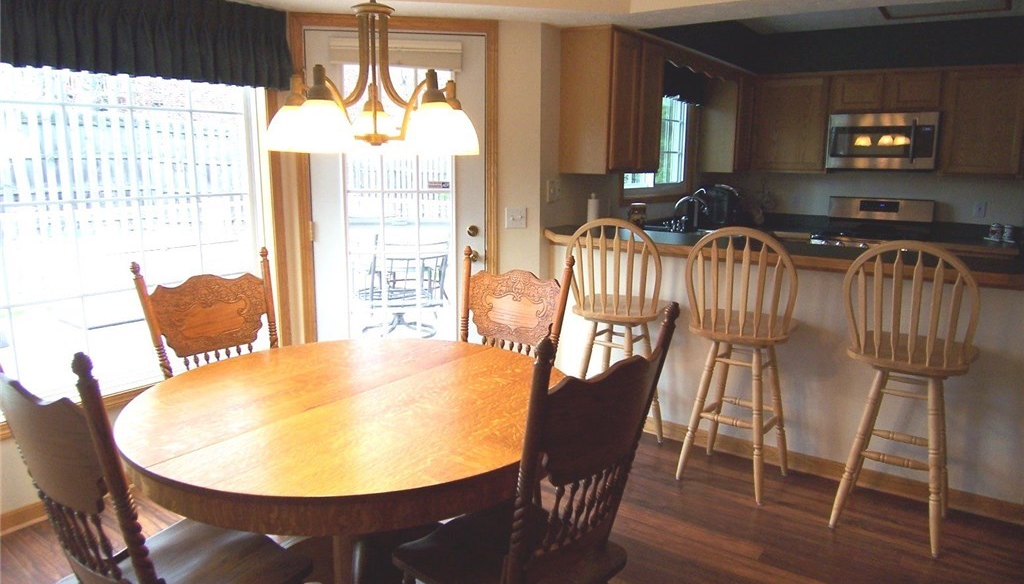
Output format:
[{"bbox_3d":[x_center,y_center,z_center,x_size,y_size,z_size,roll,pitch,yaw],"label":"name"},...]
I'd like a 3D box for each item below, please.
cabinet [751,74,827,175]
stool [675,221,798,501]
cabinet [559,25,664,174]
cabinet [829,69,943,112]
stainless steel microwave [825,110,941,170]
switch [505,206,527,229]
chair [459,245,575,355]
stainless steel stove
[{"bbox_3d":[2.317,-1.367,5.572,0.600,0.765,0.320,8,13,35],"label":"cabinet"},{"bbox_3d":[0.970,0.295,2.929,0.460,1.175,0.510,6,12,26],"label":"stool"},{"bbox_3d":[0.586,-1.075,3.924,0.315,0.765,0.660,8,13,35],"label":"cabinet"},{"bbox_3d":[2.845,-1.508,5.143,0.765,0.300,0.320,8,13,35],"label":"cabinet"},{"bbox_3d":[2.836,-1.135,5.175,0.757,0.415,0.400,8,13,35],"label":"stainless steel microwave"},{"bbox_3d":[0.023,-0.394,3.639,0.115,0.115,0.012,-2,11,-12],"label":"switch"},{"bbox_3d":[-0.114,0.444,2.323,0.470,1.100,0.540,8,13,34],"label":"chair"},{"bbox_3d":[2.743,-0.108,5.229,0.760,1.165,0.680,8,13,35],"label":"stainless steel stove"}]

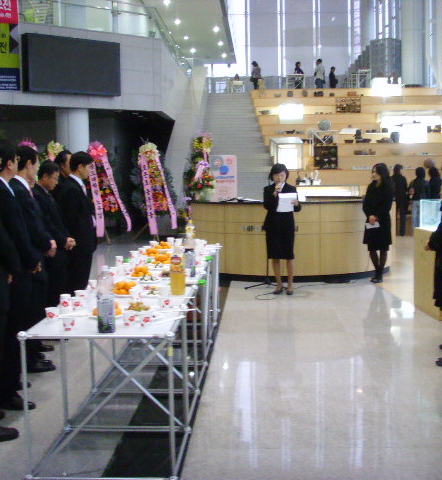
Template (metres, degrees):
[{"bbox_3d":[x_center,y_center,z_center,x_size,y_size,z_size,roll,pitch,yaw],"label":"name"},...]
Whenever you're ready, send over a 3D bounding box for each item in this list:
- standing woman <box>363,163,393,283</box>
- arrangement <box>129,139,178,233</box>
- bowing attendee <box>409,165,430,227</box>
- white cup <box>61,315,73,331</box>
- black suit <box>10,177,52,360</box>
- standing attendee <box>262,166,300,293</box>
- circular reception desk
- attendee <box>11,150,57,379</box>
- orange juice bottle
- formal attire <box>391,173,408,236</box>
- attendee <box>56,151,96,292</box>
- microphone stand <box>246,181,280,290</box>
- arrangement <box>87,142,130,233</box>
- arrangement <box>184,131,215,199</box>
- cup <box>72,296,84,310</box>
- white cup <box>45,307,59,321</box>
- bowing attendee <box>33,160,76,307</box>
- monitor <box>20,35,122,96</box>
[{"bbox_3d":[2.105,-0.235,9.681,0.340,1.600,0.450,-6,7,-43],"label":"standing woman"},{"bbox_3d":[-1.327,-0.953,14.176,0.900,1.950,0.600,-3,7,-25],"label":"arrangement"},{"bbox_3d":[4.171,-0.750,15.123,0.450,1.550,0.380,-1,5,-6],"label":"bowing attendee"},{"bbox_3d":[-0.735,0.402,3.498,0.071,0.068,0.071,-1,5,0],"label":"white cup"},{"bbox_3d":[-1.535,0.246,5.668,0.420,1.450,0.500,-1,6,-6],"label":"black suit"},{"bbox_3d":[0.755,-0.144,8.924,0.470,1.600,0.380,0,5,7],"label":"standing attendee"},{"bbox_3d":[1.135,-0.078,10.975,3.200,1.080,2.500,0,5,12],"label":"circular reception desk"},{"bbox_3d":[-1.536,0.137,5.657,0.460,1.720,0.520,-1,6,-6],"label":"attendee"},{"bbox_3d":[-0.274,0.187,4.581,0.093,0.312,0.093,0,5,6],"label":"orange juice bottle"},{"bbox_3d":[3.820,-0.776,15.394,0.430,1.370,0.300,2,6,21],"label":"formal attire"},{"bbox_3d":[-1.418,0.006,6.982,0.360,1.730,0.480,0,5,7],"label":"attendee"},{"bbox_3d":[0.602,-0.089,9.440,0.520,1.400,0.470,0,5,4],"label":"microphone stand"},{"bbox_3d":[-2.551,-1.099,16.144,0.950,2.160,0.500,-4,6,-32],"label":"arrangement"},{"bbox_3d":[-0.321,-1.064,10.448,0.460,1.020,0.400,-1,5,-6],"label":"arrangement"},{"bbox_3d":[-0.855,0.377,4.291,0.071,0.073,0.071,-1,6,0],"label":"cup"},{"bbox_3d":[-0.879,0.380,3.781,0.071,0.068,0.071,-1,5,0],"label":"white cup"},{"bbox_3d":[-1.503,0.127,6.231,0.450,1.620,0.520,-1,6,-2],"label":"bowing attendee"},{"bbox_3d":[-3.666,-4.287,17.894,2.400,1.370,0.400,-5,7,-34],"label":"monitor"}]

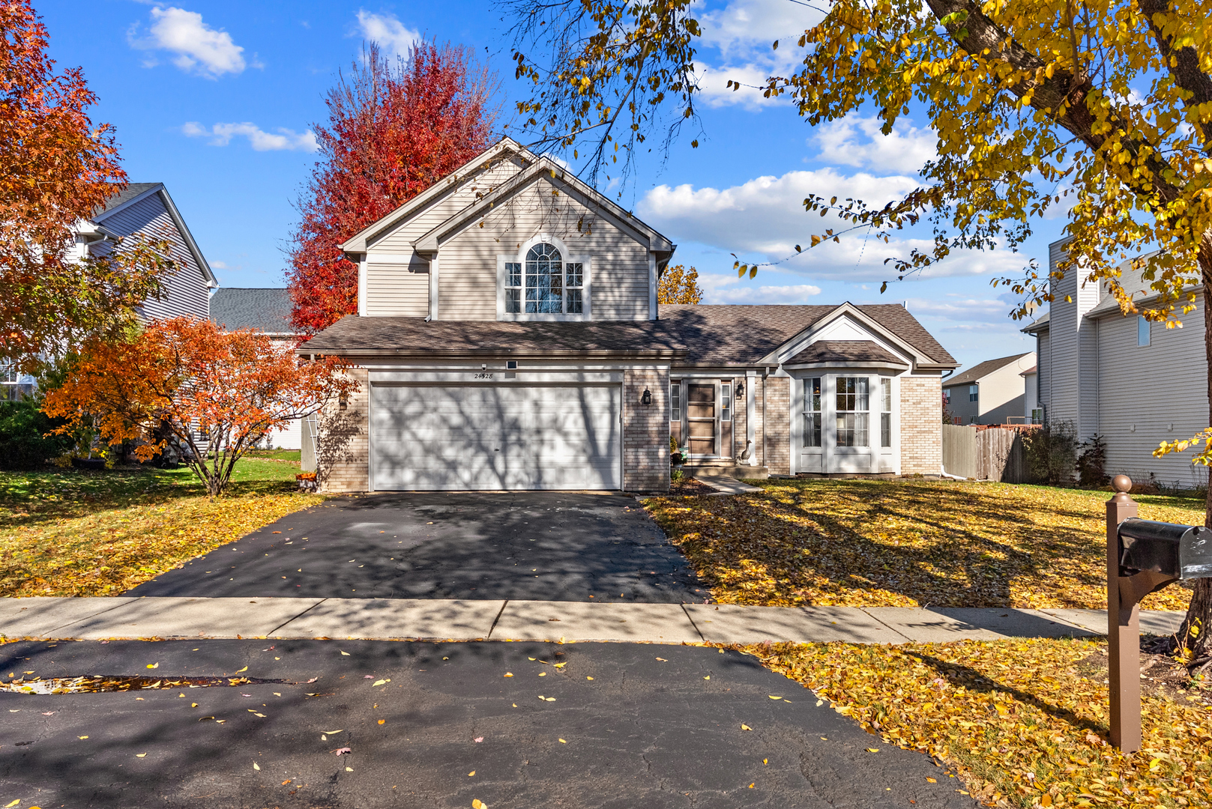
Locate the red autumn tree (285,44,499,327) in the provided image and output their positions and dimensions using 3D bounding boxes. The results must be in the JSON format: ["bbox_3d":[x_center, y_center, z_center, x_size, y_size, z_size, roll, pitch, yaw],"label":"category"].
[{"bbox_3d":[-7.600,-5.700,34.200,8.400,15.700,8.200,0,-2,0],"label":"red autumn tree"}]

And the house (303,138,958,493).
[{"bbox_3d":[1.500,-1.960,23.800,15.200,7.800,13.000,0,-2,-2],"label":"house"}]

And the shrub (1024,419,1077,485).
[{"bbox_3d":[13.350,1.430,27.300,1.600,2.000,1.500,0,-2,0],"label":"shrub"}]

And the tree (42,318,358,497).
[{"bbox_3d":[-7.400,0.040,16.600,5.800,3.300,5.000,0,-2,0],"label":"tree"}]

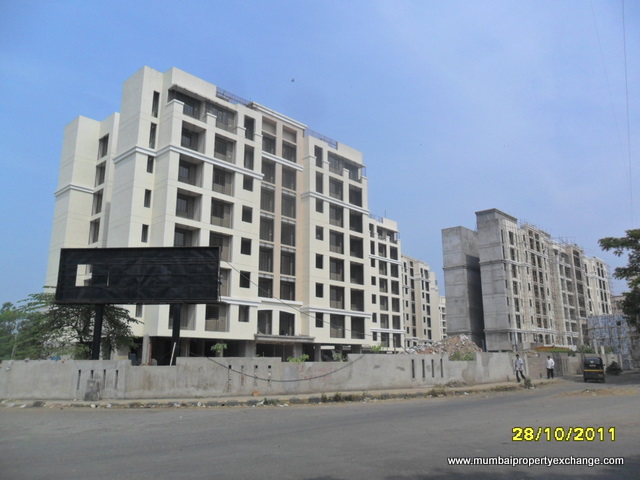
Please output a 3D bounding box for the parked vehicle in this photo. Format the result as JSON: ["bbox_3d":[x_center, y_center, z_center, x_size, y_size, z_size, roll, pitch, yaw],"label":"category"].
[{"bbox_3d":[19.586,9.261,35.700,1.300,1.700,2.650,-7,-15,25],"label":"parked vehicle"}]

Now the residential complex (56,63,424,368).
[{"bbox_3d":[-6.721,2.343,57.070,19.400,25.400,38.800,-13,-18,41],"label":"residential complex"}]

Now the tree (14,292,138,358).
[{"bbox_3d":[-15.101,6.023,30.326,7.300,5.688,6.500,6,-15,-25],"label":"tree"}]

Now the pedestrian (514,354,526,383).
[{"bbox_3d":[12.567,8.053,31.300,0.600,1.680,0.520,9,-16,-33],"label":"pedestrian"}]

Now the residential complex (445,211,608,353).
[{"bbox_3d":[42.232,11.964,101.324,17.500,27.000,41.000,-13,-19,42],"label":"residential complex"}]

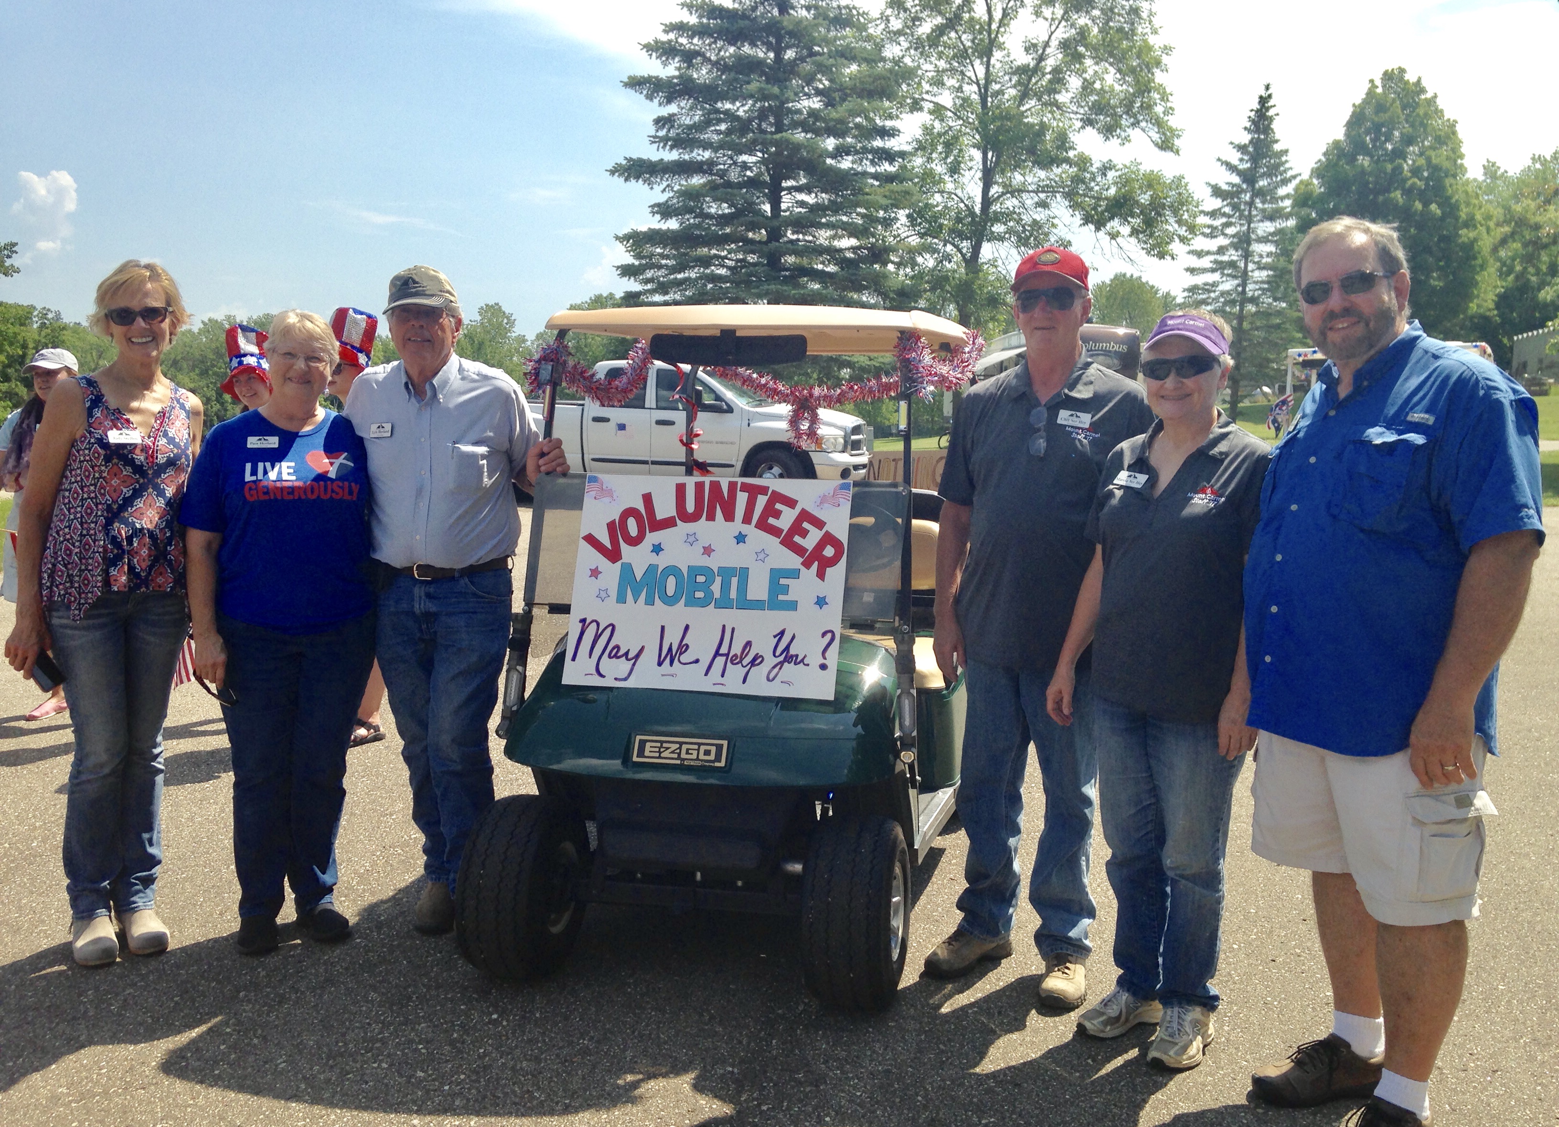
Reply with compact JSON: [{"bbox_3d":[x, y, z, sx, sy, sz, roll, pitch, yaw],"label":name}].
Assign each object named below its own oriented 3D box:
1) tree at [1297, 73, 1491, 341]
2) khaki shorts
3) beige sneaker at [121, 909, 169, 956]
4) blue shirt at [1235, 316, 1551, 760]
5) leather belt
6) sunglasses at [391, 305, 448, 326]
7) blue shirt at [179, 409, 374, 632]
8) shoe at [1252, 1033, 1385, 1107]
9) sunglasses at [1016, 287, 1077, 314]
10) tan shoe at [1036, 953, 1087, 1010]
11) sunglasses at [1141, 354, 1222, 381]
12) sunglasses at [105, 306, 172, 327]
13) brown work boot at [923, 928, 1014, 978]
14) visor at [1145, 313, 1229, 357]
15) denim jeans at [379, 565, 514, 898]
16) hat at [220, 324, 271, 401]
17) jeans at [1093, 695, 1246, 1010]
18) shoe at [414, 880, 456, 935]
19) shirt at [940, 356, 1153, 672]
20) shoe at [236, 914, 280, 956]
[{"bbox_3d":[18.906,-9.934,46.000,6.000,10.400,6.000,2,6,0],"label":"tree"},{"bbox_3d":[1.171,0.424,2.930,0.370,0.490,0.430,-1,7,-27],"label":"khaki shorts"},{"bbox_3d":[-1.646,0.913,3.840,0.100,0.110,0.260,-2,7,-31],"label":"beige sneaker"},{"bbox_3d":[1.188,-0.049,2.890,0.370,0.780,0.580,-2,7,-30],"label":"blue shirt"},{"bbox_3d":[-0.901,0.011,3.960,0.380,0.055,0.280,2,6,6],"label":"leather belt"},{"bbox_3d":[-0.914,-0.635,3.800,0.145,0.045,0.150,2,7,4],"label":"sunglasses"},{"bbox_3d":[-1.275,-0.107,3.800,0.530,0.600,0.320,0,7,-14],"label":"blue shirt"},{"bbox_3d":[1.178,1.078,3.208,0.305,0.120,0.115,-1,7,-17],"label":"shoe"},{"bbox_3d":[0.647,-0.630,3.550,0.150,0.054,0.150,4,7,18],"label":"sunglasses"},{"bbox_3d":[0.714,0.992,3.727,0.110,0.130,0.300,2,6,13],"label":"tan shoe"},{"bbox_3d":[0.875,-0.423,3.220,0.152,0.048,0.150,1,8,33],"label":"sunglasses"},{"bbox_3d":[-1.557,-0.599,3.620,0.145,0.050,0.145,0,7,-22],"label":"sunglasses"},{"bbox_3d":[0.509,0.975,3.876,0.285,0.125,0.110,-4,8,-40],"label":"brown work boot"},{"bbox_3d":[0.861,-0.482,3.140,0.168,0.090,0.235,5,7,25],"label":"visor"},{"bbox_3d":[-0.897,0.465,3.990,0.350,0.960,0.300,2,7,7],"label":"denim jeans"},{"bbox_3d":[-2.200,-0.834,6.150,0.235,0.250,0.275,-3,-2,-12],"label":"hat"},{"bbox_3d":[0.870,0.570,3.365,0.380,0.900,0.260,6,7,32],"label":"jeans"},{"bbox_3d":[-0.925,0.905,4.074,0.110,0.130,0.300,0,6,-6],"label":"shoe"},{"bbox_3d":[0.651,-0.123,3.620,0.550,0.760,0.310,4,6,18],"label":"shirt"},{"bbox_3d":[-1.346,0.937,3.914,0.100,0.100,0.255,0,7,-12],"label":"shoe"}]

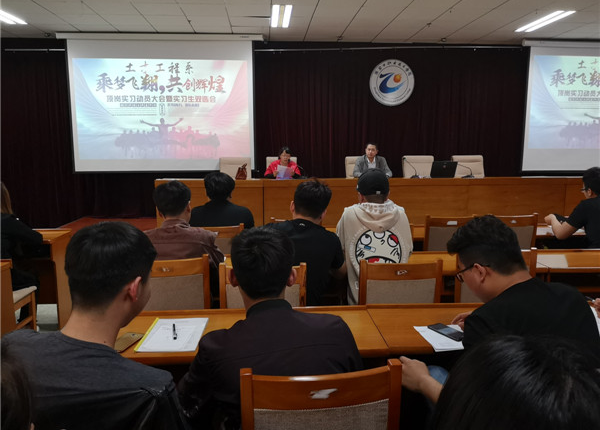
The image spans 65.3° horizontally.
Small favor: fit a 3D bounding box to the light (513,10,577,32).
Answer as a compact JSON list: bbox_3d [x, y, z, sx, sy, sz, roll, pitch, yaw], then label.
[{"bbox_3d":[3.622,-2.883,6.958,0.280,0.080,1.200,-1,8,-4],"label":"light"}]

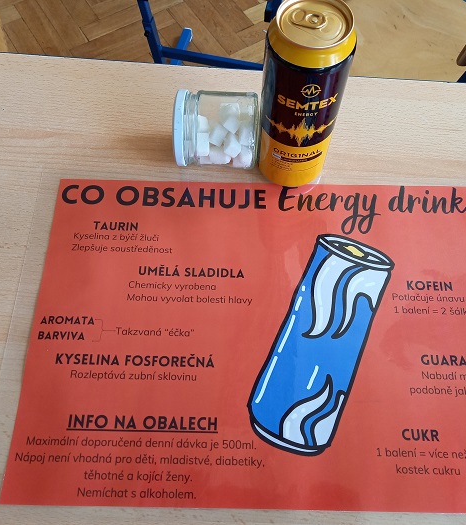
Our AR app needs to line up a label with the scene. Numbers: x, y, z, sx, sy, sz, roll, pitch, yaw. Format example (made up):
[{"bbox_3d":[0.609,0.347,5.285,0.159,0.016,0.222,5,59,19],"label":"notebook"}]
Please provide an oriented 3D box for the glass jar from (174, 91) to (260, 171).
[{"bbox_3d":[-0.014,-0.125,0.479,0.076,0.070,0.070,2,65,1],"label":"glass jar"}]

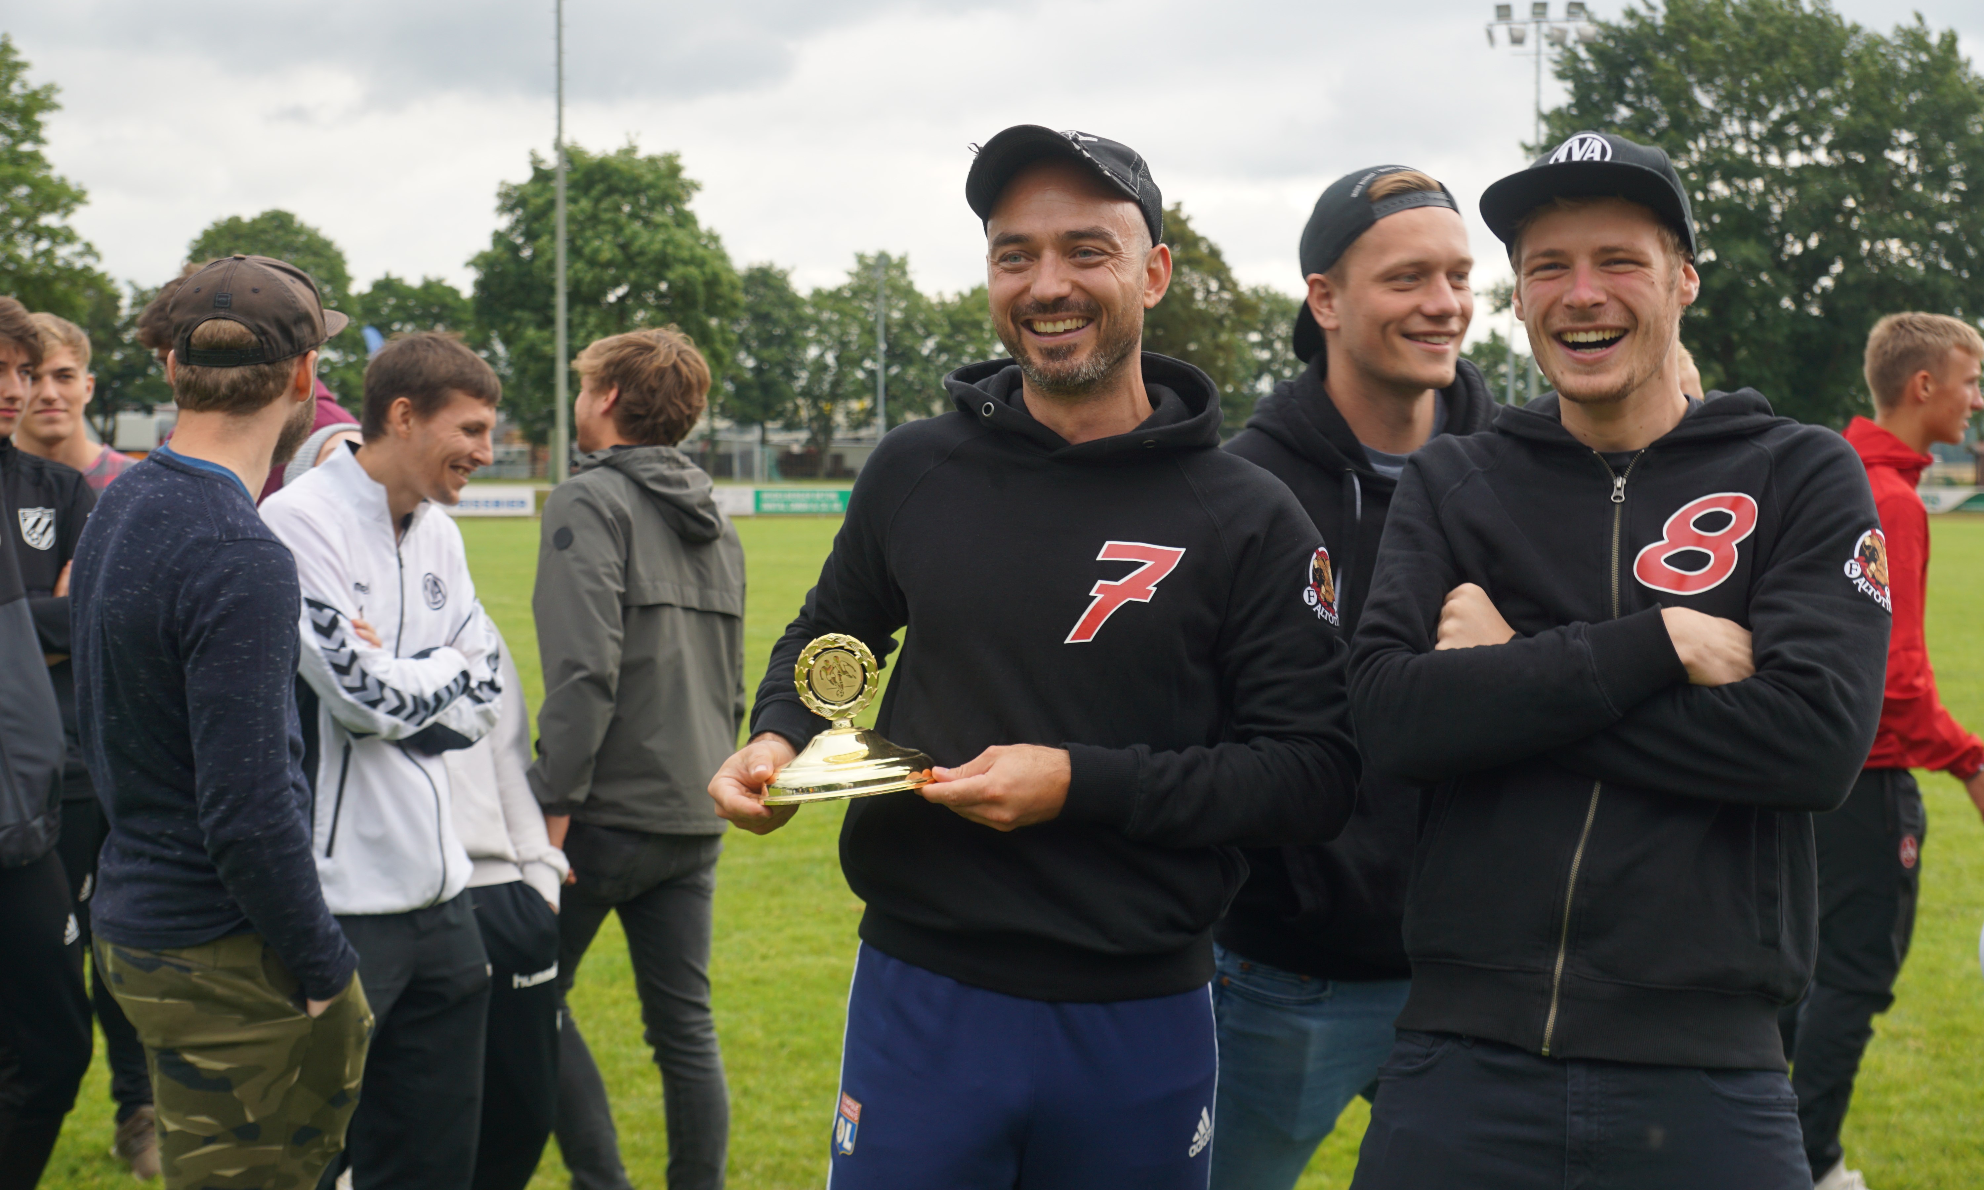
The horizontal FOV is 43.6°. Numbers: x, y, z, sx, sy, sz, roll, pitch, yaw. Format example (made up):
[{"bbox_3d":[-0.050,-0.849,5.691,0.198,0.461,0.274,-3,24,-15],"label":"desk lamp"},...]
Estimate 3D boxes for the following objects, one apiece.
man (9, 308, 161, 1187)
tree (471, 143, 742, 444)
[{"bbox_3d":[-1.900,0.325,5.120,0.540,1.800,0.360,-1,3,-14],"label":"man"},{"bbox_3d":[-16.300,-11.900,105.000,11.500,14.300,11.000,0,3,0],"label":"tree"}]

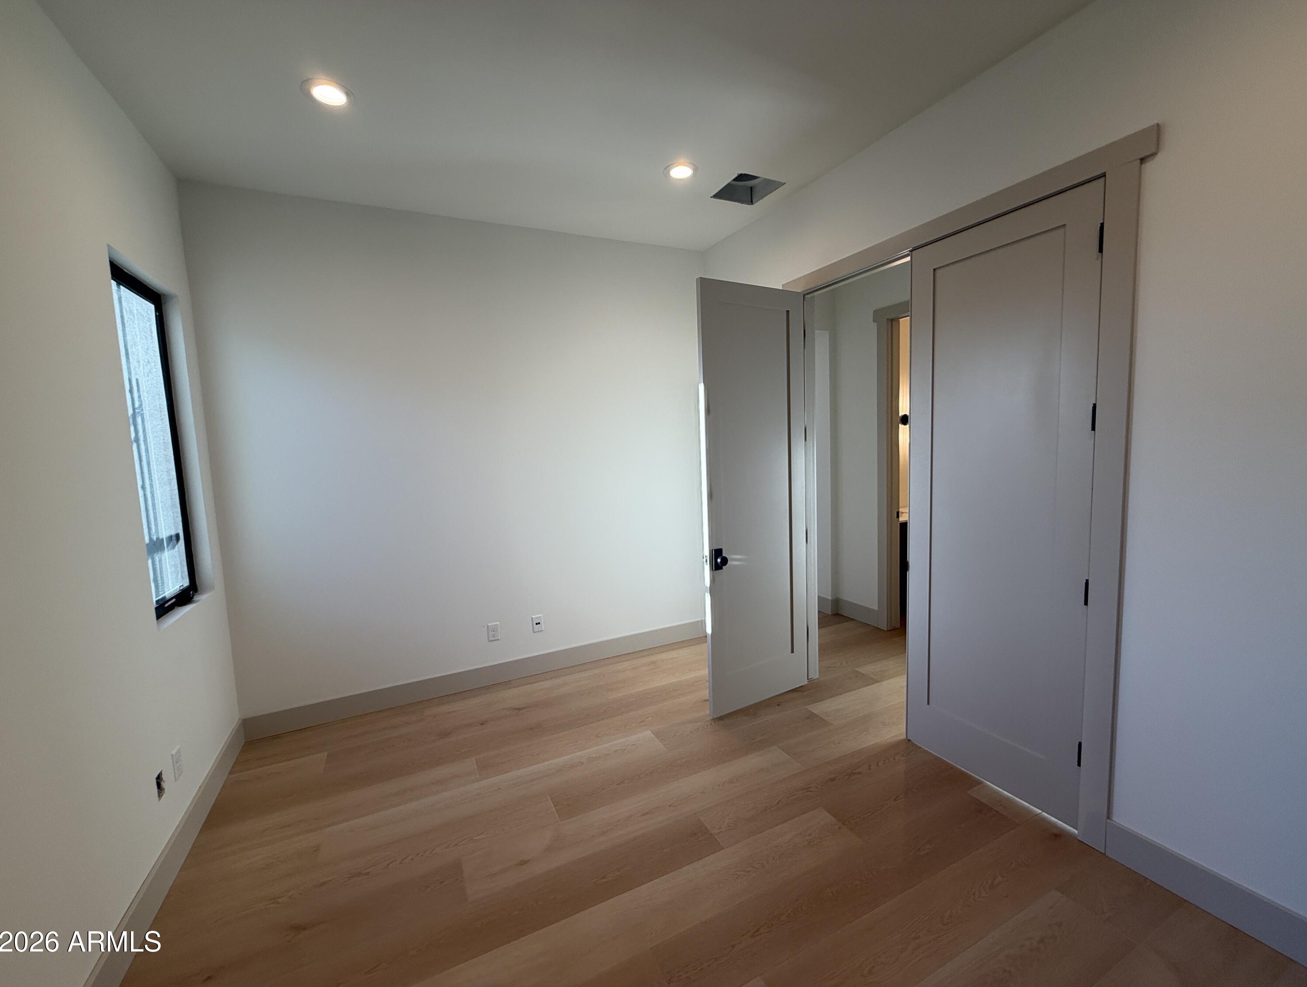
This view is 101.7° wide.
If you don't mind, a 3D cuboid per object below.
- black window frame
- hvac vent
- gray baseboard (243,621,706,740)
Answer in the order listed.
[{"bbox_3d":[-2.260,-0.206,2.354,0.060,1.492,0.712,-5,6,-26],"label":"black window frame"},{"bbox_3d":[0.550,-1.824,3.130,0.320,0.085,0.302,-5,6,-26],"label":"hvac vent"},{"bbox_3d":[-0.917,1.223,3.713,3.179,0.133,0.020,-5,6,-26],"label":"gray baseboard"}]

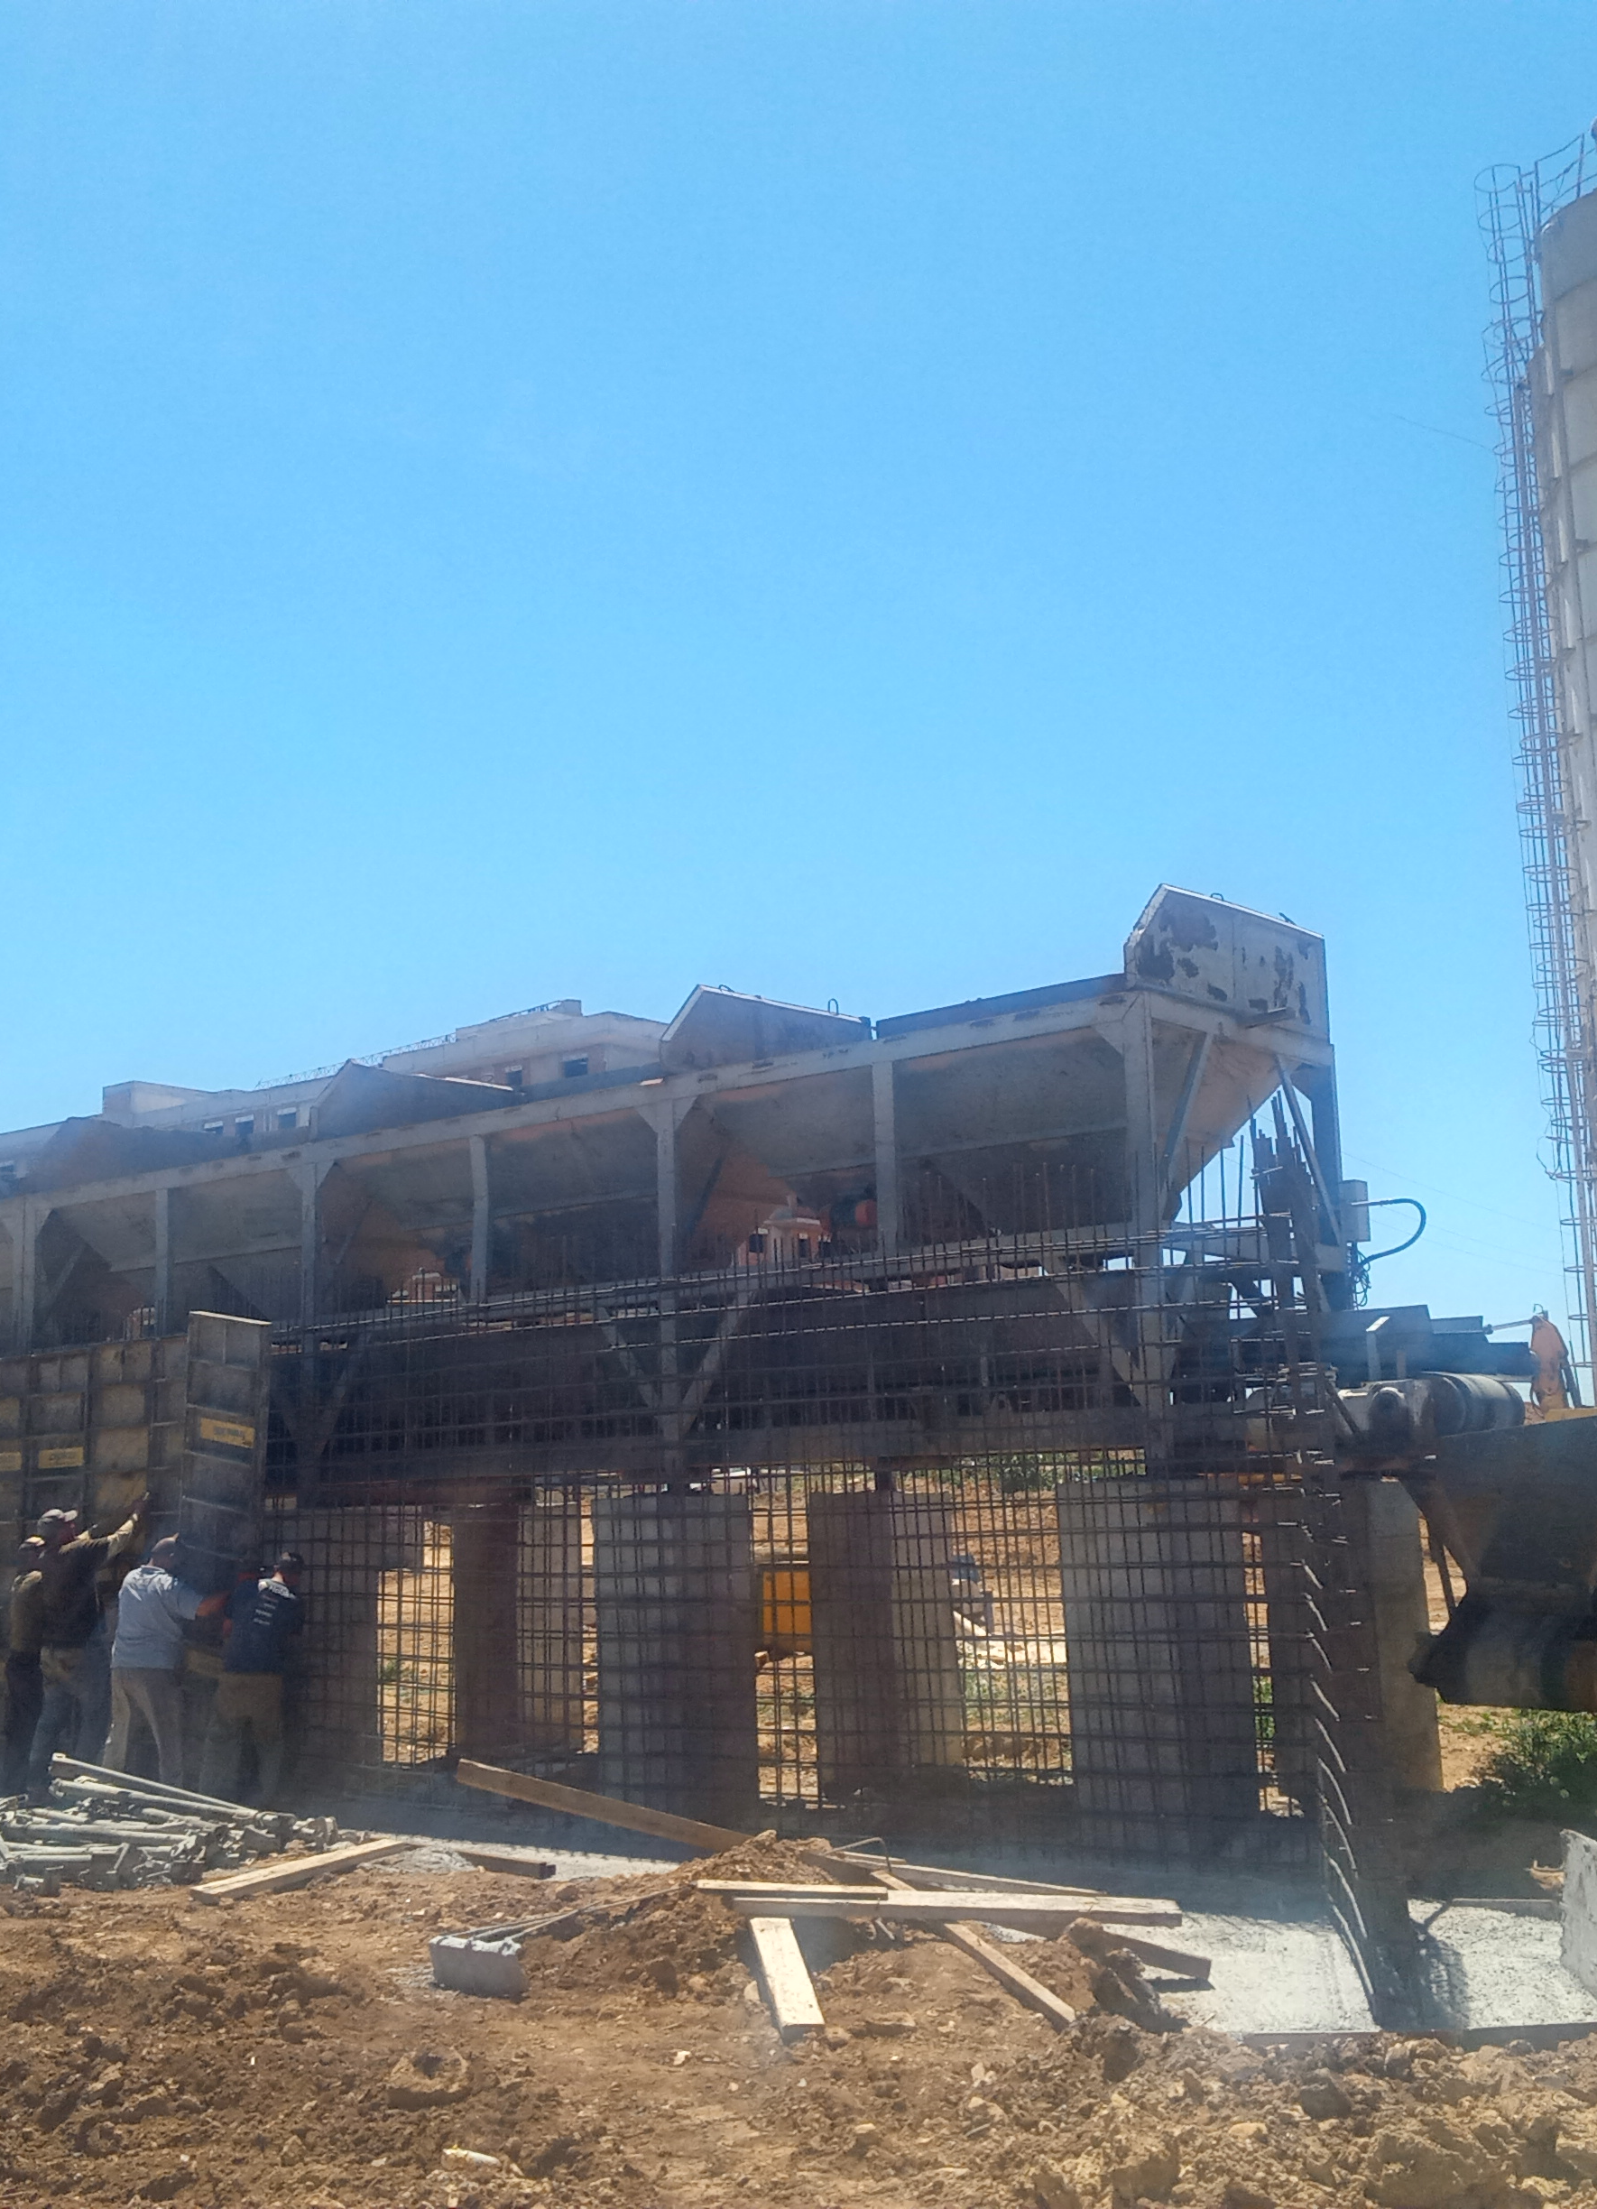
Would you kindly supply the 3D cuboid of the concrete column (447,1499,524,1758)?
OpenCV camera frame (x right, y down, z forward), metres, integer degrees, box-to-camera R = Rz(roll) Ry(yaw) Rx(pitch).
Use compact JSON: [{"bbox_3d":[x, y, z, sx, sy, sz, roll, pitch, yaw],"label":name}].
[{"bbox_3d":[-2.125,3.932,17.826,0.650,1.814,0.670,-9,-12,38],"label":"concrete column"}]

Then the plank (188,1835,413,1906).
[{"bbox_3d":[-2.197,3.460,10.846,0.160,0.080,1.585,-6,-10,22],"label":"plank"}]

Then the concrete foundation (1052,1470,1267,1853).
[{"bbox_3d":[1.641,2.584,11.122,0.600,1.660,0.620,-9,-12,38],"label":"concrete foundation"}]

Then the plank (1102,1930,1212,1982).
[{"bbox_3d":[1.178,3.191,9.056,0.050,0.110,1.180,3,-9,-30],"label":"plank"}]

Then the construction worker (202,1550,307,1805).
[{"bbox_3d":[-3.312,3.522,14.500,0.600,1.600,0.450,-5,-10,15],"label":"construction worker"}]

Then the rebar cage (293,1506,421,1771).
[{"bbox_3d":[-2.863,3.458,15.400,0.720,1.720,0.550,-9,-12,38],"label":"rebar cage"}]

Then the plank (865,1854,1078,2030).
[{"bbox_3d":[0.608,3.115,8.963,0.090,0.060,2.934,0,-9,-9],"label":"plank"}]

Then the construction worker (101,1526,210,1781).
[{"bbox_3d":[-3.995,3.502,14.800,0.560,1.680,0.500,-7,-11,30],"label":"construction worker"}]

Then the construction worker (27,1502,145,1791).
[{"bbox_3d":[-4.310,3.277,14.377,0.700,1.740,0.520,4,-11,-31],"label":"construction worker"}]

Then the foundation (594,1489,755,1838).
[{"bbox_3d":[-0.652,2.929,12.777,0.600,1.660,0.620,-9,-12,38],"label":"foundation"}]

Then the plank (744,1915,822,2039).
[{"bbox_3d":[-0.036,2.821,7.743,0.130,0.040,0.823,-1,4,-8],"label":"plank"}]

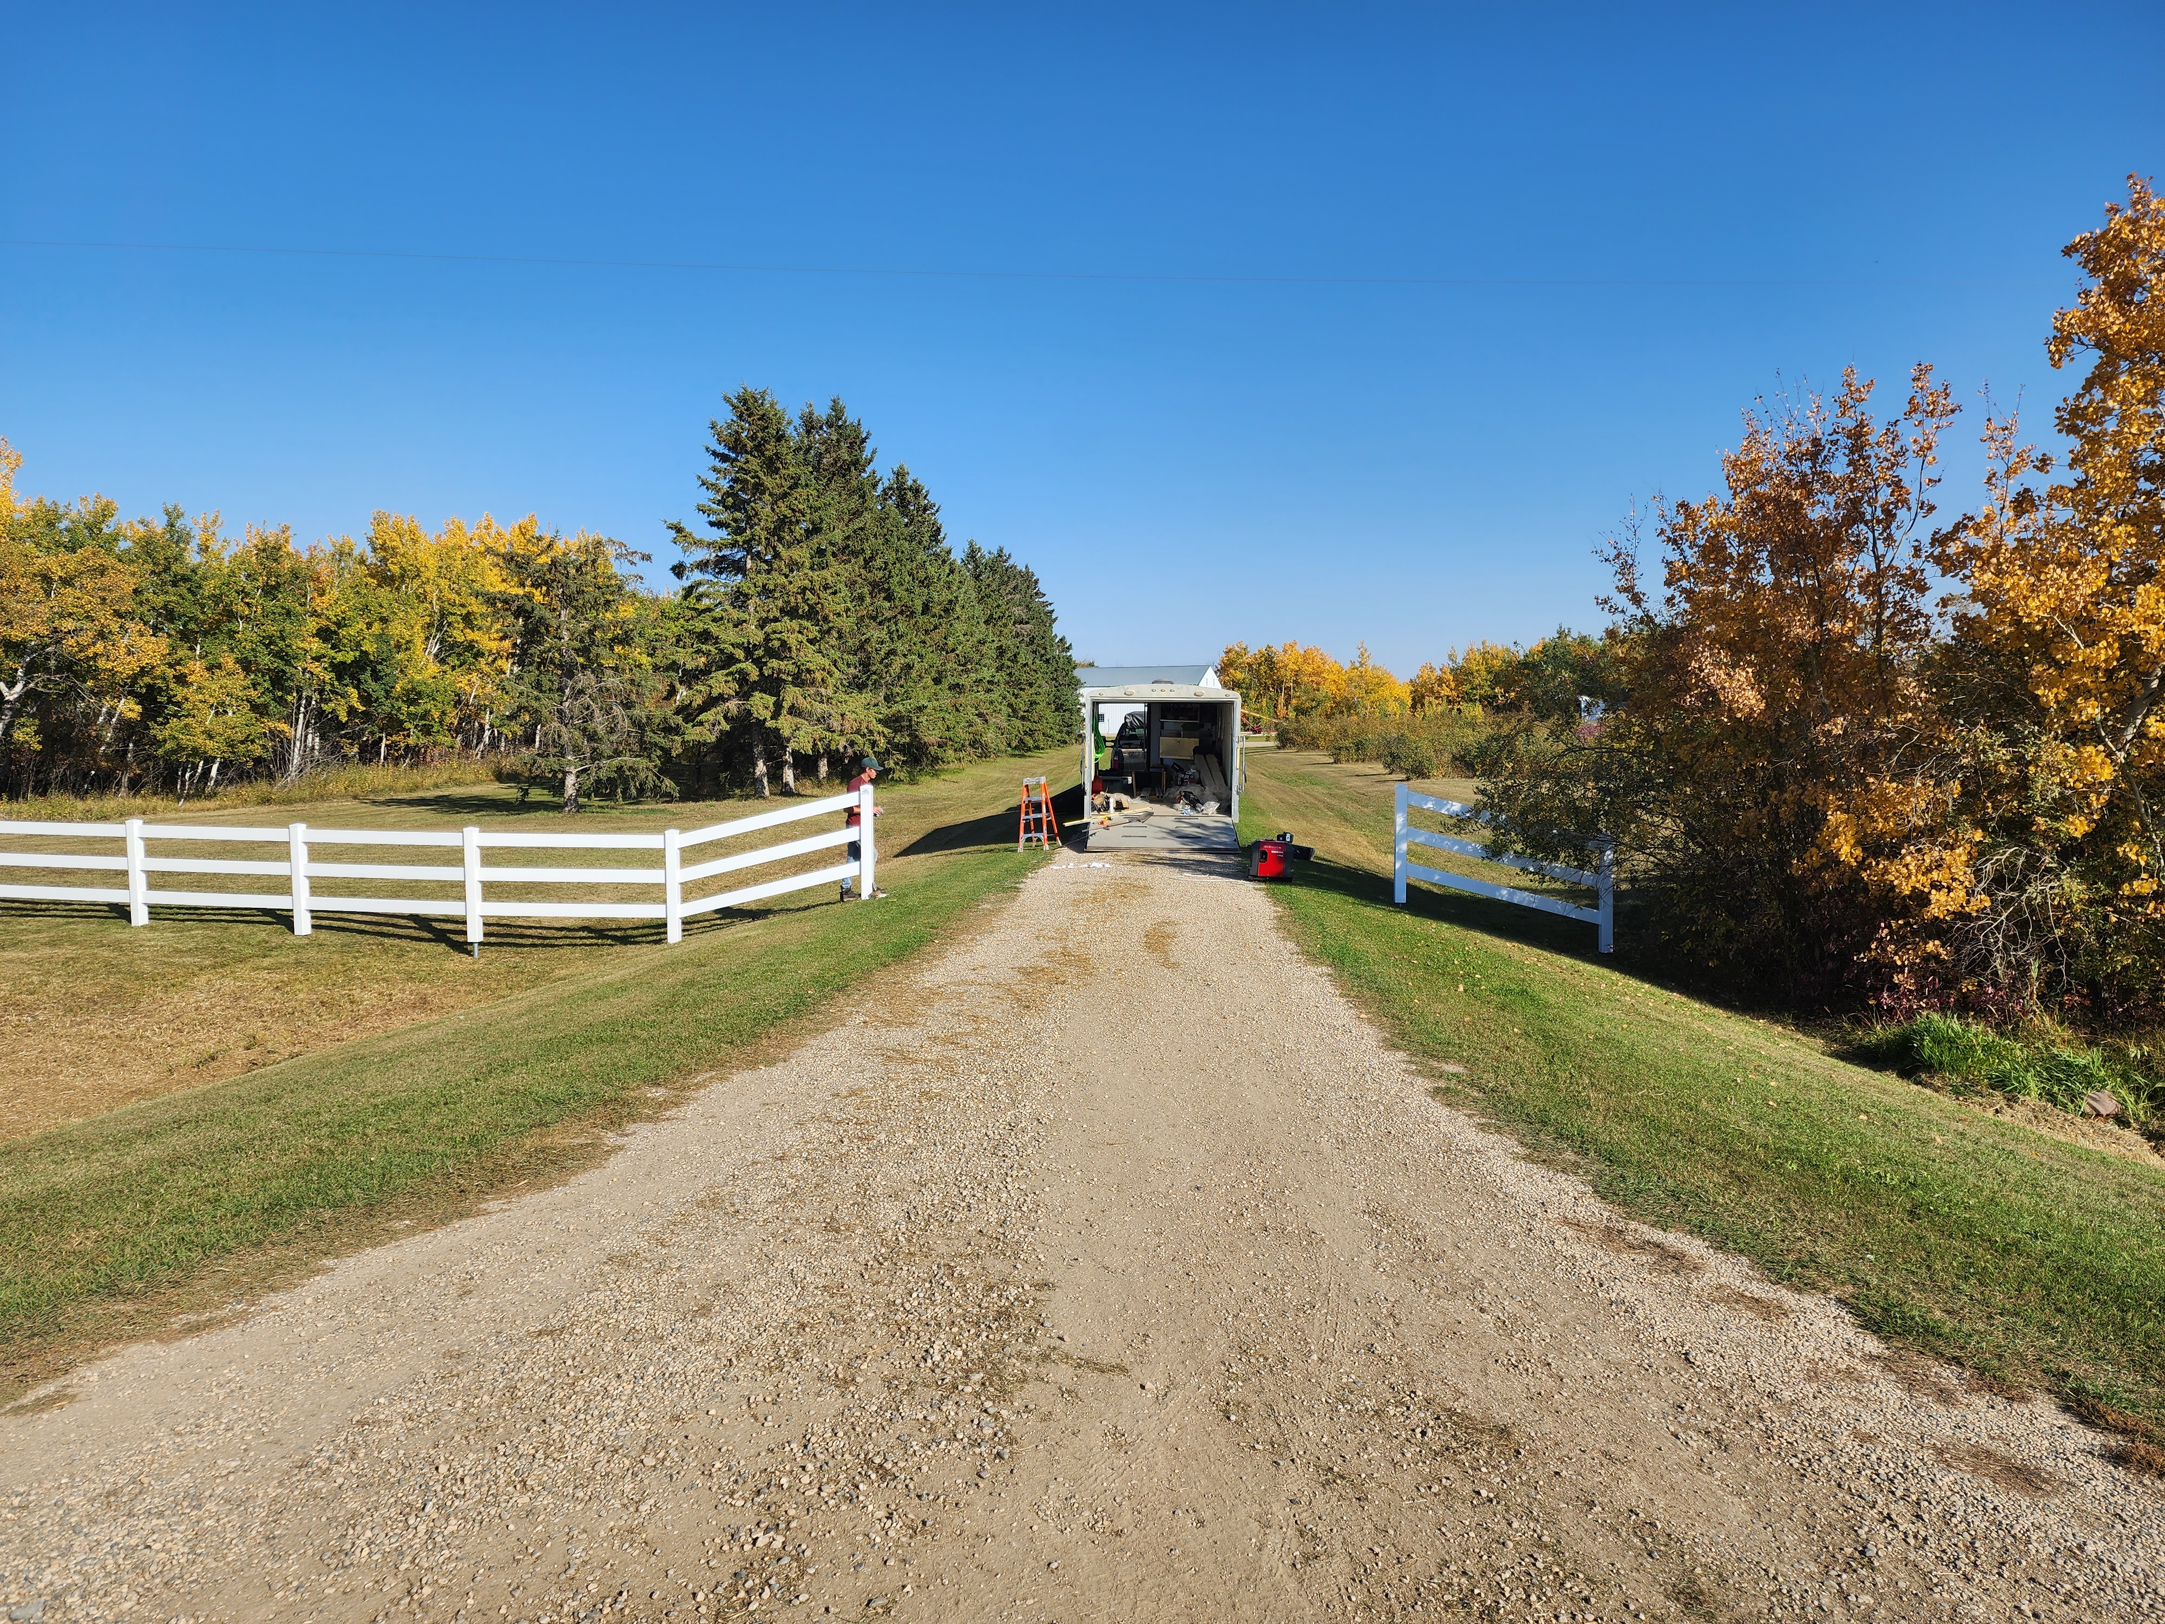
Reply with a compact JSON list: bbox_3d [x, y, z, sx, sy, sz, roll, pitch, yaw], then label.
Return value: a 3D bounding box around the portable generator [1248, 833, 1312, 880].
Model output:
[{"bbox_3d":[2.410,0.630,18.300,0.580,0.500,0.450,3,3,6],"label":"portable generator"}]

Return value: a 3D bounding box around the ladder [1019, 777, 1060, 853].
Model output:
[{"bbox_3d":[-0.695,0.030,22.650,0.500,1.140,0.700,-2,5,19],"label":"ladder"}]

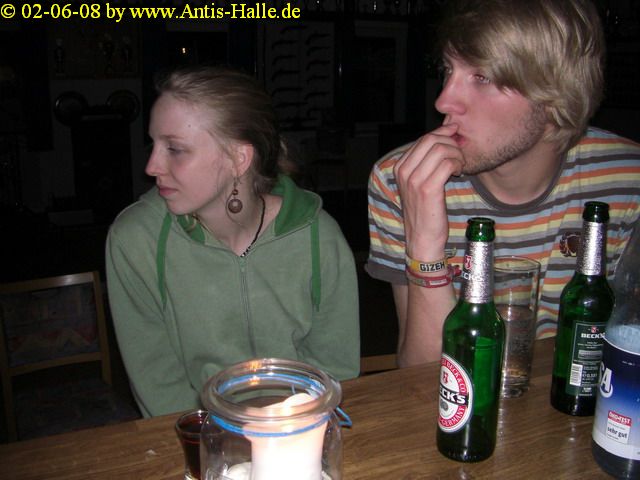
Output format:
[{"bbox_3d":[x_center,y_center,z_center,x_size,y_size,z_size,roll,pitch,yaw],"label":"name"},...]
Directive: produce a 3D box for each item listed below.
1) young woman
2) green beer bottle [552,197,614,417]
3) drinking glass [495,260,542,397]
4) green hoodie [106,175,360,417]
[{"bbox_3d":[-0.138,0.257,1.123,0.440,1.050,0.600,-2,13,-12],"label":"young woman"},{"bbox_3d":[0.302,0.071,0.793,0.061,0.237,0.061,1,13,3],"label":"green beer bottle"},{"bbox_3d":[0.227,0.105,0.847,0.064,0.156,0.064,1,13,0],"label":"drinking glass"},{"bbox_3d":[-0.137,0.138,1.127,0.420,0.480,0.340,-2,13,-12],"label":"green hoodie"}]

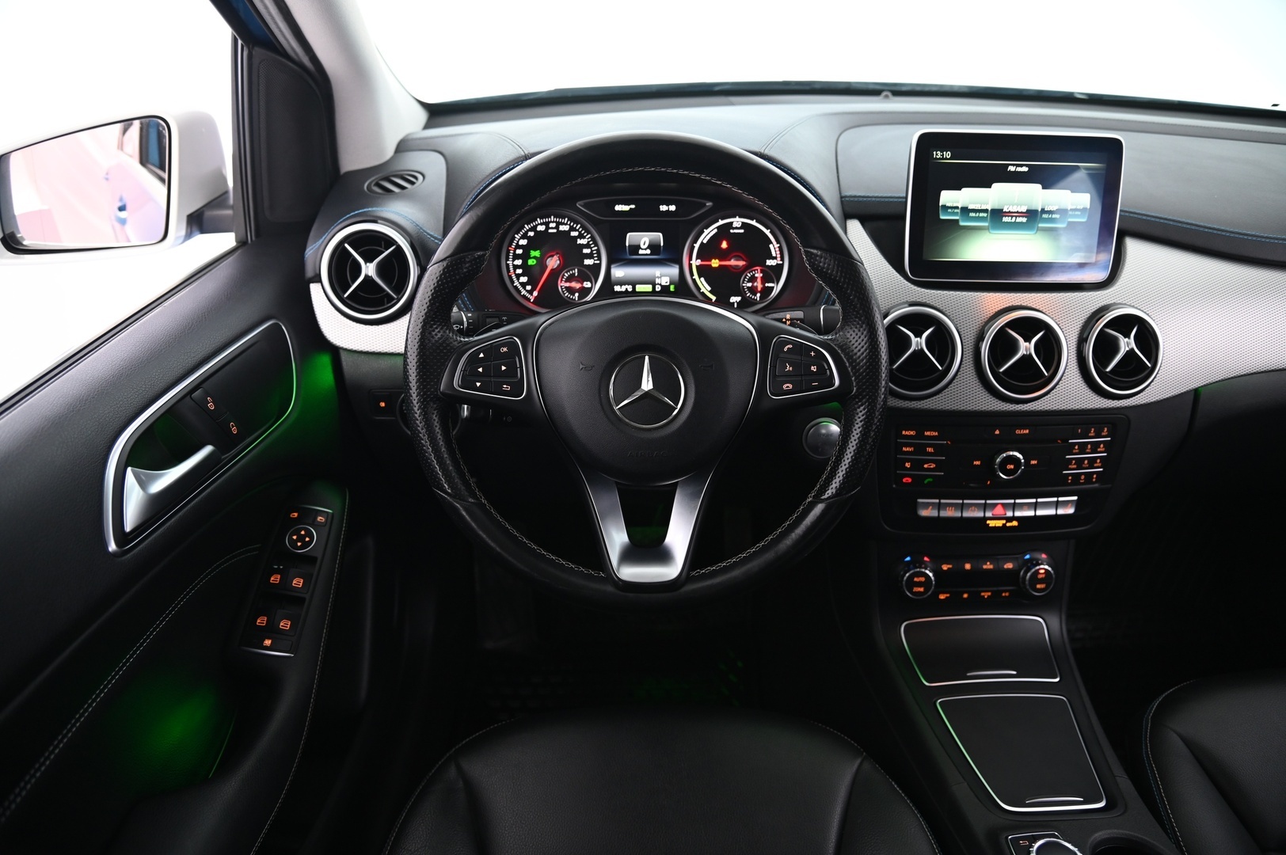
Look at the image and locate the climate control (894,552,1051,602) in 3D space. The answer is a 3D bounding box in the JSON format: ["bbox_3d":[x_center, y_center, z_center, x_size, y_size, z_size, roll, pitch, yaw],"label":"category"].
[{"bbox_3d":[0.363,0.164,0.939,0.166,0.053,0.032,-1,14,-3],"label":"climate control"}]

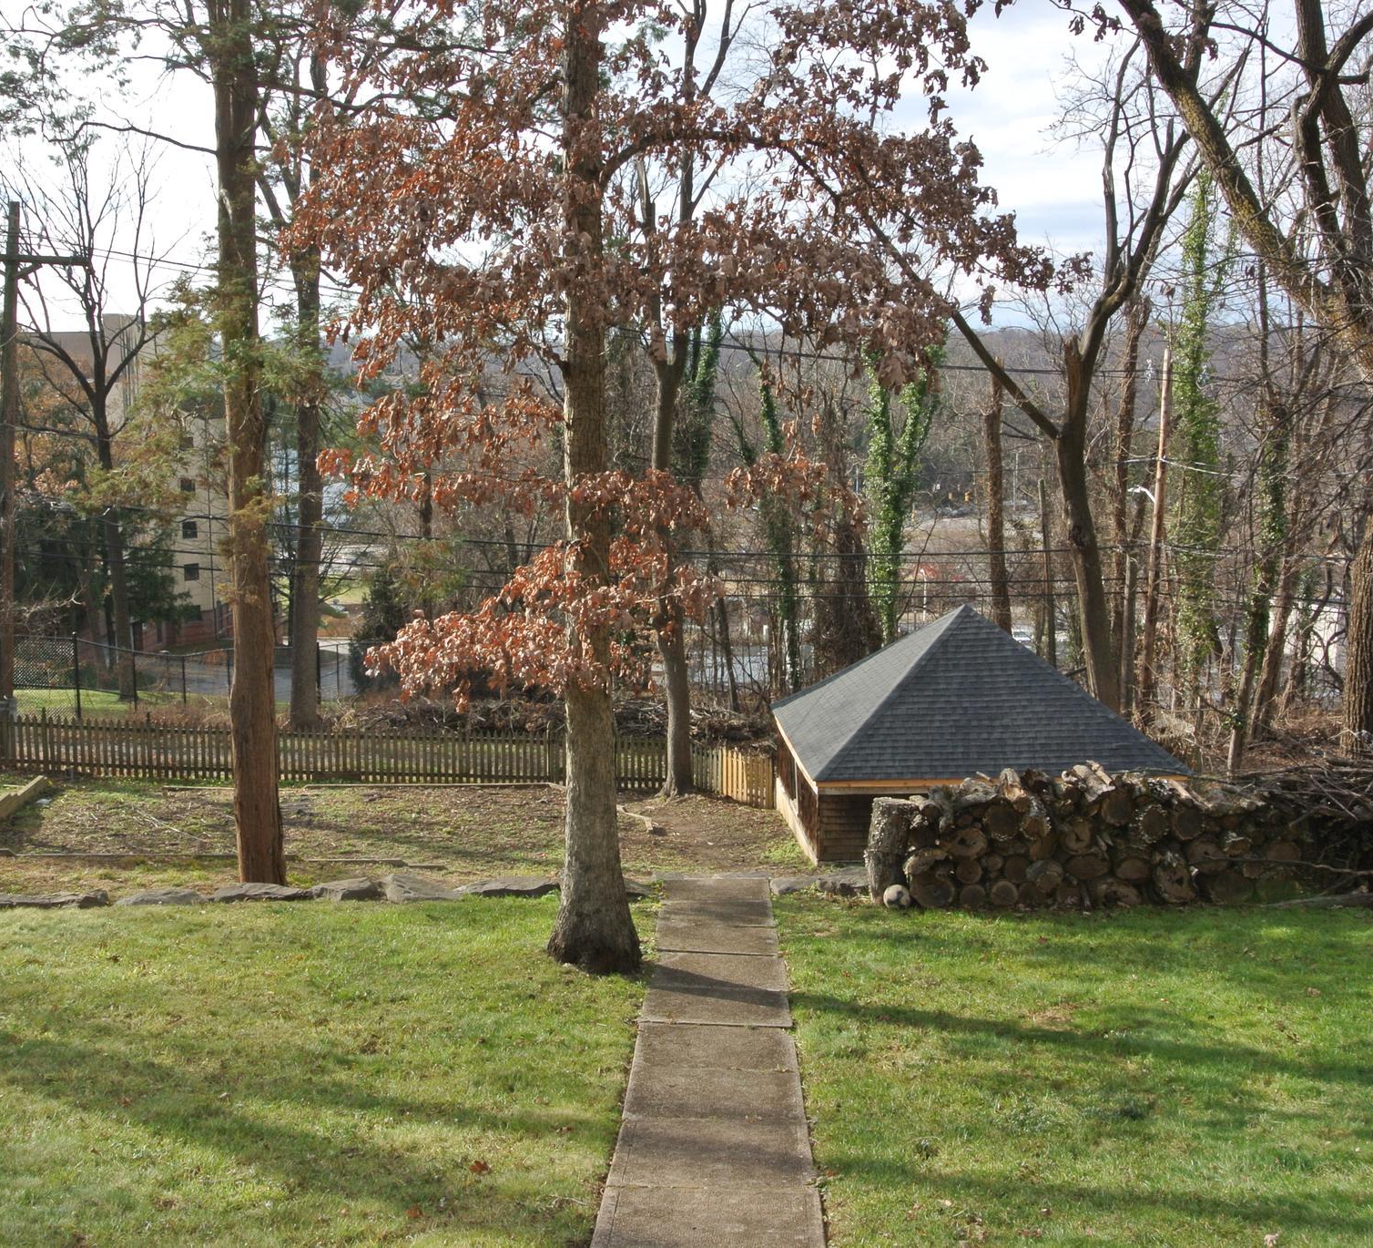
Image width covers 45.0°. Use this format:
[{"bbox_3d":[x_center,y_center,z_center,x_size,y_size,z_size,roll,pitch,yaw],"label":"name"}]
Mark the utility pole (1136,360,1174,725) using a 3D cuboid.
[{"bbox_3d":[12.145,-2.276,42.945,0.280,9.550,0.280,1,8,-4],"label":"utility pole"}]

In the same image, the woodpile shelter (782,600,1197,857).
[{"bbox_3d":[4.580,1.552,27.421,5.680,3.710,5.640,0,8,-4],"label":"woodpile shelter"}]

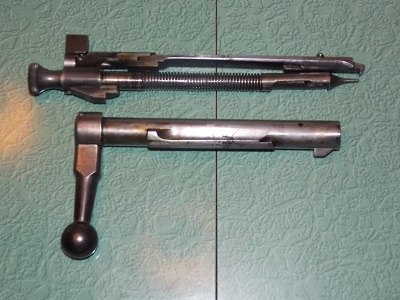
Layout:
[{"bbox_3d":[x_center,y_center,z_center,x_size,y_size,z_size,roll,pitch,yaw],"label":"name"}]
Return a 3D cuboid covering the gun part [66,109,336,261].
[{"bbox_3d":[0.002,0.021,0.458,0.159,0.021,0.083,1,72,0],"label":"gun part"}]

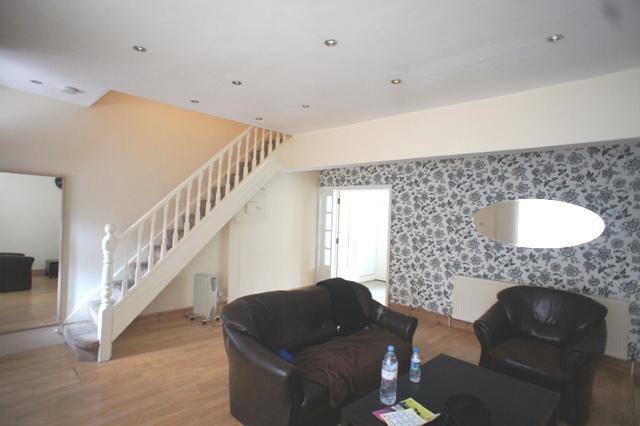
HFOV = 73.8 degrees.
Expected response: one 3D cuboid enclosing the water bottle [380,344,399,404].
[{"bbox_3d":[0.396,0.915,2.428,0.090,0.315,0.090,2,0,0],"label":"water bottle"}]

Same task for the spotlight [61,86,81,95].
[{"bbox_3d":[-2.376,-1.168,4.061,0.140,0.040,0.140,2,0,39],"label":"spotlight"}]

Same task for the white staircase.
[{"bbox_3d":[-1.672,0.148,5.314,1.010,2.600,2.670,2,0,39],"label":"white staircase"}]

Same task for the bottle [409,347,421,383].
[{"bbox_3d":[0.614,0.969,2.730,0.067,0.217,0.067,2,0,0],"label":"bottle"}]

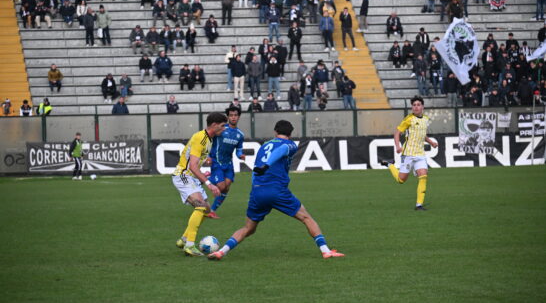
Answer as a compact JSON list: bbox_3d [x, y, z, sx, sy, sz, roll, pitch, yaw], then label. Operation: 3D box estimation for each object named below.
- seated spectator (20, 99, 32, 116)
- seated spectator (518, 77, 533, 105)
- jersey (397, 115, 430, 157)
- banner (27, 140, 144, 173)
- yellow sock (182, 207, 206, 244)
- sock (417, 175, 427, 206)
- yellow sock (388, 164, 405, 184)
[{"bbox_3d":[-9.452,-1.410,113.400,0.500,1.120,0.720,-1,0,-6],"label":"seated spectator"},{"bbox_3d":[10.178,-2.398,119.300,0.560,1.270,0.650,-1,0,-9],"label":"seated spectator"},{"bbox_3d":[2.160,-0.246,45.500,0.500,0.670,0.300,-1,0,-29],"label":"jersey"},{"bbox_3d":[-7.214,0.200,114.000,4.480,1.160,0.050,-1,0,-9],"label":"banner"},{"bbox_3d":[-0.848,0.815,32.800,0.150,0.390,0.120,17,0,11],"label":"yellow sock"},{"bbox_3d":[2.271,0.593,45.200,0.120,0.430,0.130,-1,11,-35],"label":"sock"},{"bbox_3d":[1.891,0.341,45.400,0.120,0.125,0.400,0,35,-34],"label":"yellow sock"}]

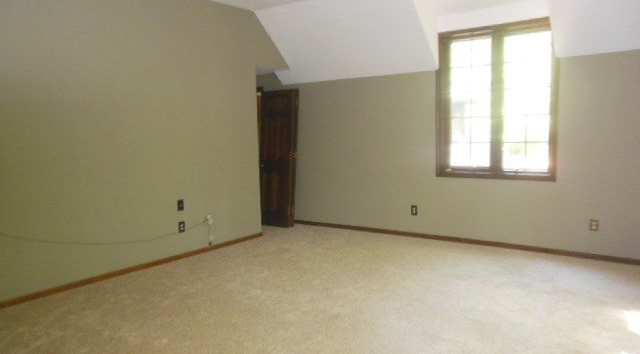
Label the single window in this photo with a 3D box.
[{"bbox_3d":[1.927,-0.812,5.126,1.307,1.679,0.120,3,7,36],"label":"single window"}]

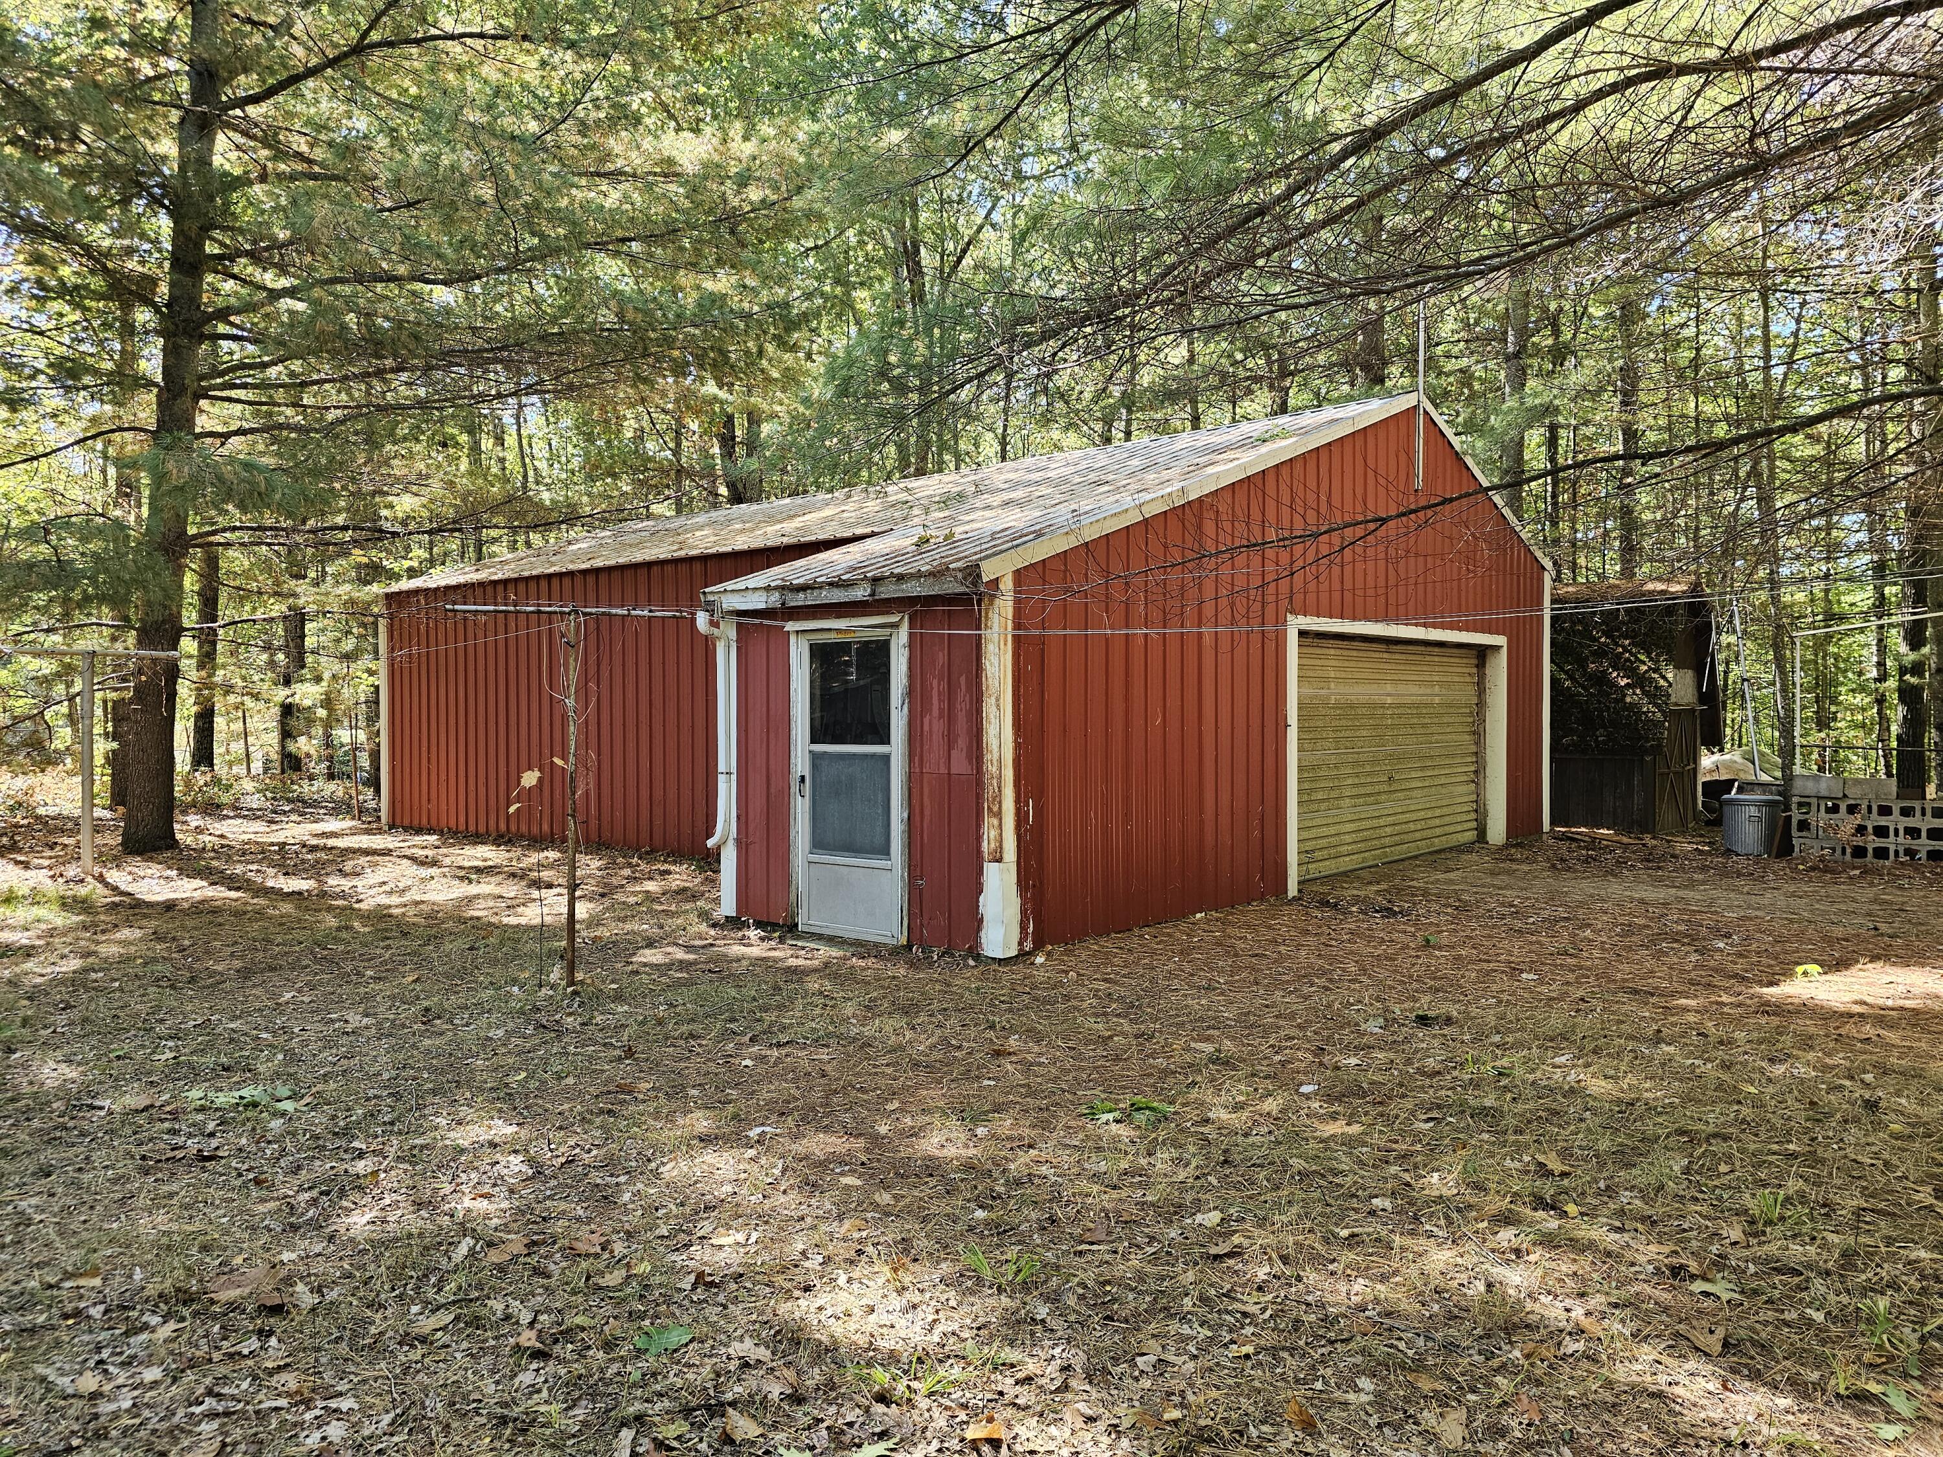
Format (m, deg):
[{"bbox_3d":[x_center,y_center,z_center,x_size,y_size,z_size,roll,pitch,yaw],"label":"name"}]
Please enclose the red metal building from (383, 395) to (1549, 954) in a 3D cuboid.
[{"bbox_3d":[-1.234,-0.991,15.274,12.591,4.424,10.511,1,1,40],"label":"red metal building"}]

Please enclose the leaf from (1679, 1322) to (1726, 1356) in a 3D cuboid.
[{"bbox_3d":[1.688,1.411,2.981,0.090,0.030,0.125,0,1,36],"label":"leaf"}]

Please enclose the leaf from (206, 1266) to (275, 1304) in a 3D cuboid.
[{"bbox_3d":[-1.861,1.416,3.286,0.115,0.035,0.180,0,1,-6],"label":"leaf"}]

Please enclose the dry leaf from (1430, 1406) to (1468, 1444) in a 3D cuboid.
[{"bbox_3d":[0.974,1.423,2.634,0.065,0.022,0.115,0,1,14],"label":"dry leaf"}]

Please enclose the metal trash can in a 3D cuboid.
[{"bbox_3d":[7.712,0.926,12.745,0.550,0.610,0.550,0,1,0],"label":"metal trash can"}]

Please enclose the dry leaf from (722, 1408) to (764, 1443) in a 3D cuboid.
[{"bbox_3d":[-0.467,1.427,2.640,0.075,0.025,0.110,-1,1,-38],"label":"dry leaf"}]

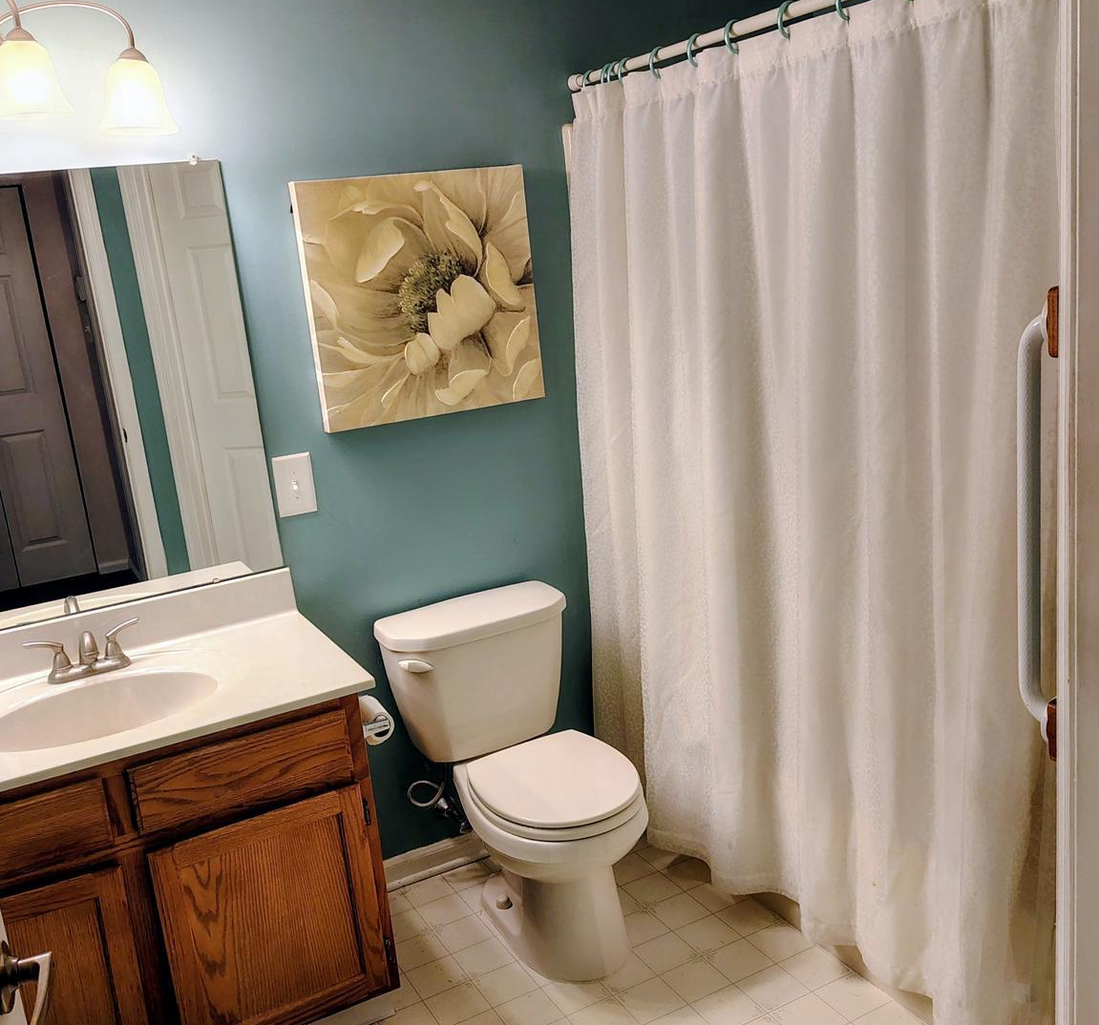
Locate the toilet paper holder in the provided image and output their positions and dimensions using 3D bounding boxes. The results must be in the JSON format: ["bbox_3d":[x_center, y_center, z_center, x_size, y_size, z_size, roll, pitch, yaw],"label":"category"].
[{"bbox_3d":[-0.398,0.441,2.183,0.101,0.090,0.132,-12,13,-26],"label":"toilet paper holder"}]

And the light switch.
[{"bbox_3d":[-0.595,-0.065,2.376,0.088,0.140,0.012,-12,13,-26],"label":"light switch"}]

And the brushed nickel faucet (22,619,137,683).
[{"bbox_3d":[-0.953,0.295,2.099,0.223,0.086,0.110,-12,13,-26],"label":"brushed nickel faucet"}]

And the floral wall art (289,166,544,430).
[{"bbox_3d":[-0.293,-0.518,2.444,0.570,0.568,0.043,-12,13,-26],"label":"floral wall art"}]

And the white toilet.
[{"bbox_3d":[-0.057,0.627,2.375,0.480,0.736,0.660,-12,13,-26],"label":"white toilet"}]

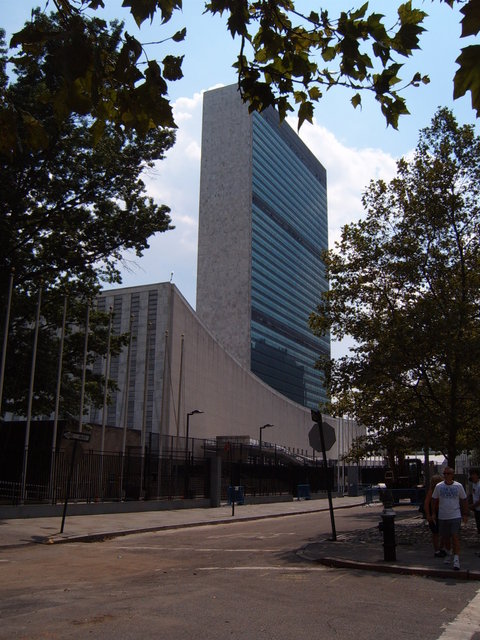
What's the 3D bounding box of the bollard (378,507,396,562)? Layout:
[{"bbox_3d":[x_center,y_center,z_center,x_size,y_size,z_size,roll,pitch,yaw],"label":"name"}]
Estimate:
[{"bbox_3d":[2.883,4.200,13.456,0.330,0.970,0.290,1,-13,0],"label":"bollard"}]

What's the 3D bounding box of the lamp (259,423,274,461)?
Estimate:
[{"bbox_3d":[1.876,9.683,46.827,1.000,4.900,0.350,-6,-14,25],"label":"lamp"}]

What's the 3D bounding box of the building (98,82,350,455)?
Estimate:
[{"bbox_3d":[13.422,-8.172,288.430,21.950,152.000,87.500,-6,-14,25],"label":"building"}]

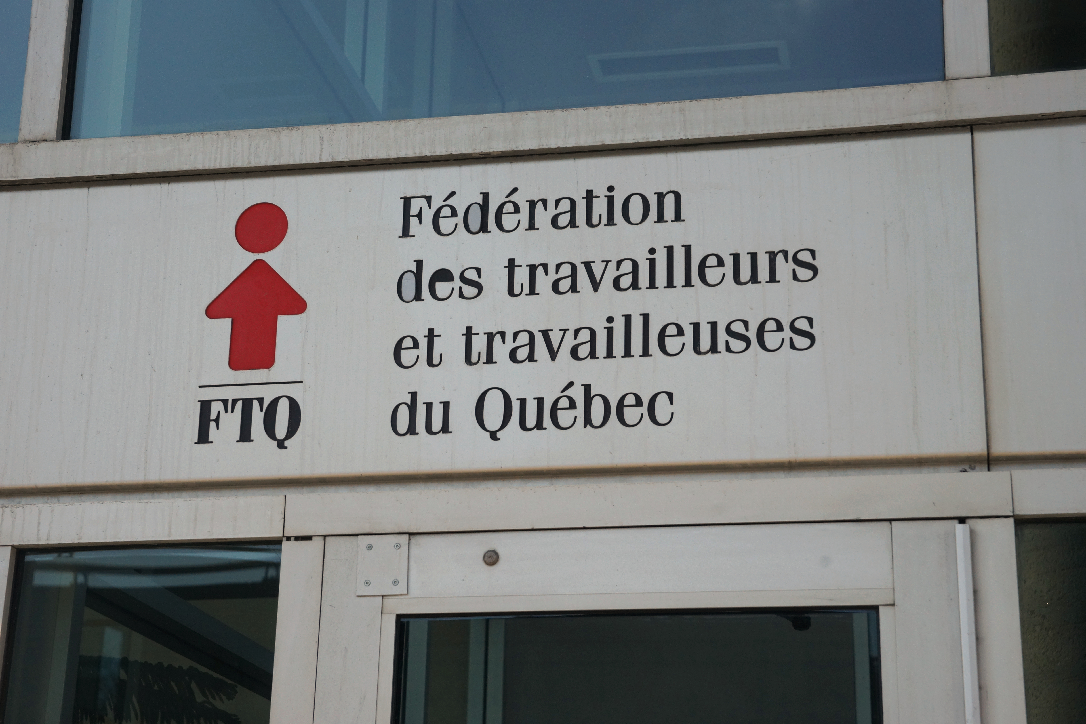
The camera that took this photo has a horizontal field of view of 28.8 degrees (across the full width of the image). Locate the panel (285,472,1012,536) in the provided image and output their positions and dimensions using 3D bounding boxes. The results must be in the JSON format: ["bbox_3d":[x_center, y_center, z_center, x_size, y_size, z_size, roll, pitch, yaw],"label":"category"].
[{"bbox_3d":[0.139,0.213,3.045,1.050,0.065,0.050,-2,-20,11],"label":"panel"}]

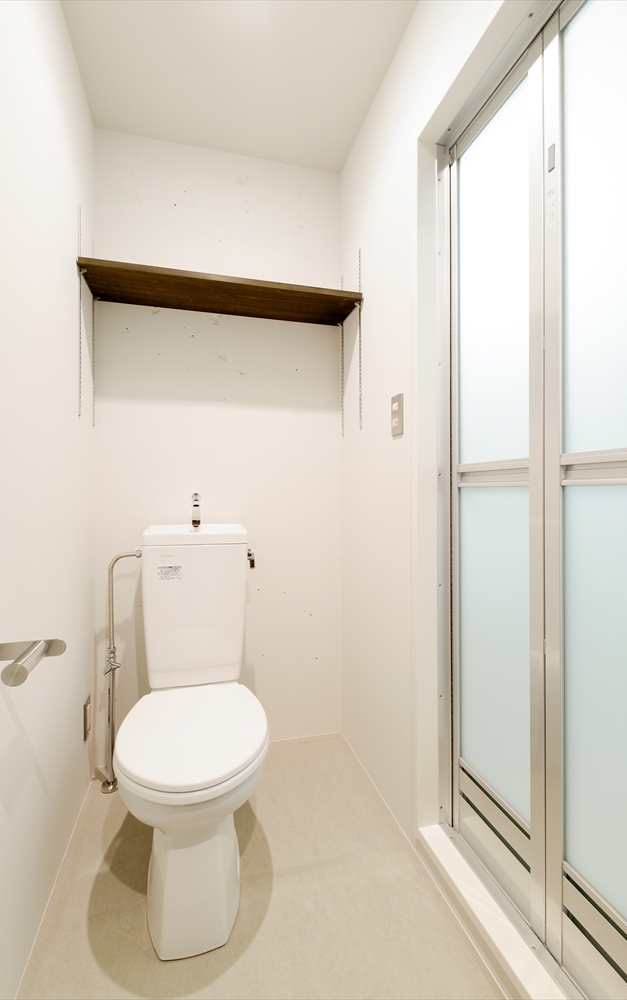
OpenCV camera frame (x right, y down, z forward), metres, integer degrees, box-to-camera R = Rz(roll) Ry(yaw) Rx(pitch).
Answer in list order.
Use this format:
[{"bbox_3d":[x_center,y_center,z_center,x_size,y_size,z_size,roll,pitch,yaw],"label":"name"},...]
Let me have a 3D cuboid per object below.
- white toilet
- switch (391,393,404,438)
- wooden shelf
[{"bbox_3d":[-0.351,0.552,1.254,0.382,0.901,0.767,0,0,-16],"label":"white toilet"},{"bbox_3d":[0.254,-0.259,1.273,0.009,0.120,0.070,0,0,-16],"label":"switch"},{"bbox_3d":[-0.313,-0.756,1.544,0.953,0.022,0.240,0,0,-16],"label":"wooden shelf"}]

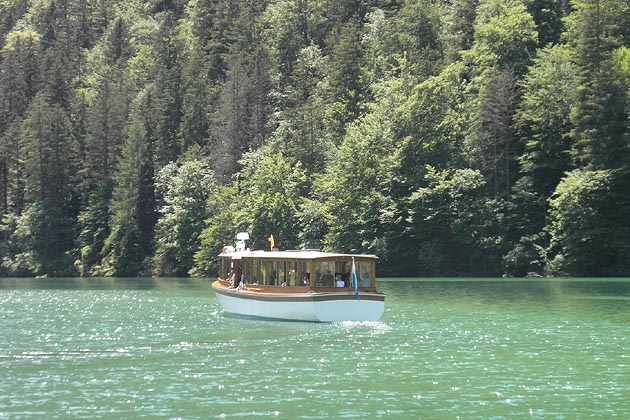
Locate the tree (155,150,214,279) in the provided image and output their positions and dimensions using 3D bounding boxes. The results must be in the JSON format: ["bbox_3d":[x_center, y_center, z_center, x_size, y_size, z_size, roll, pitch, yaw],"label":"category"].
[{"bbox_3d":[-14.091,0.429,225.000,6.500,13.200,6.500,0,-1,0],"label":"tree"}]

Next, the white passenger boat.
[{"bbox_3d":[-1.970,3.000,96.300,3.500,3.750,18.000,0,-1,-22],"label":"white passenger boat"}]

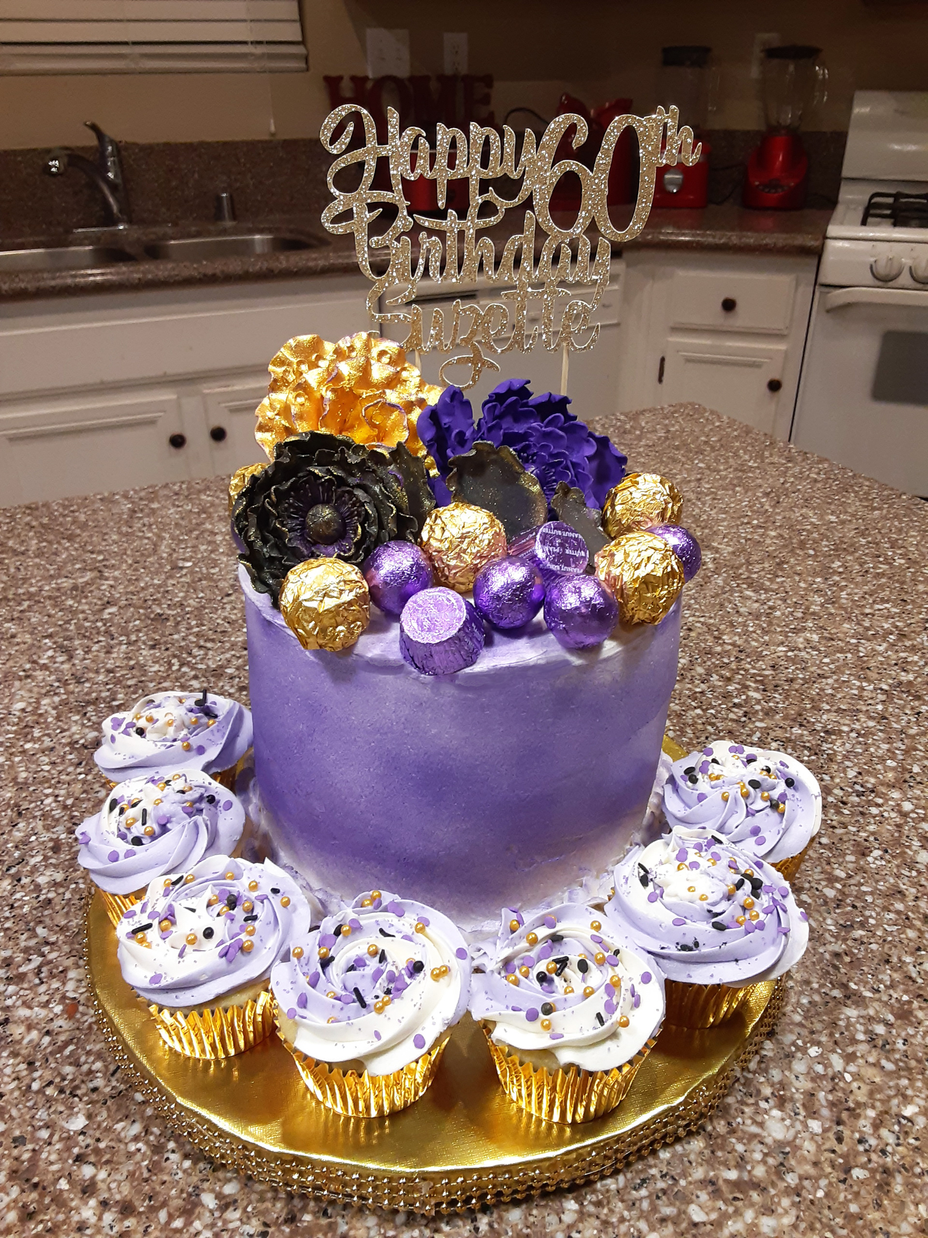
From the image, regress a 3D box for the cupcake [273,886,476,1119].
[{"bbox_3d":[-0.033,0.136,0.348,0.070,0.062,0.070,-1,29,0],"label":"cupcake"}]

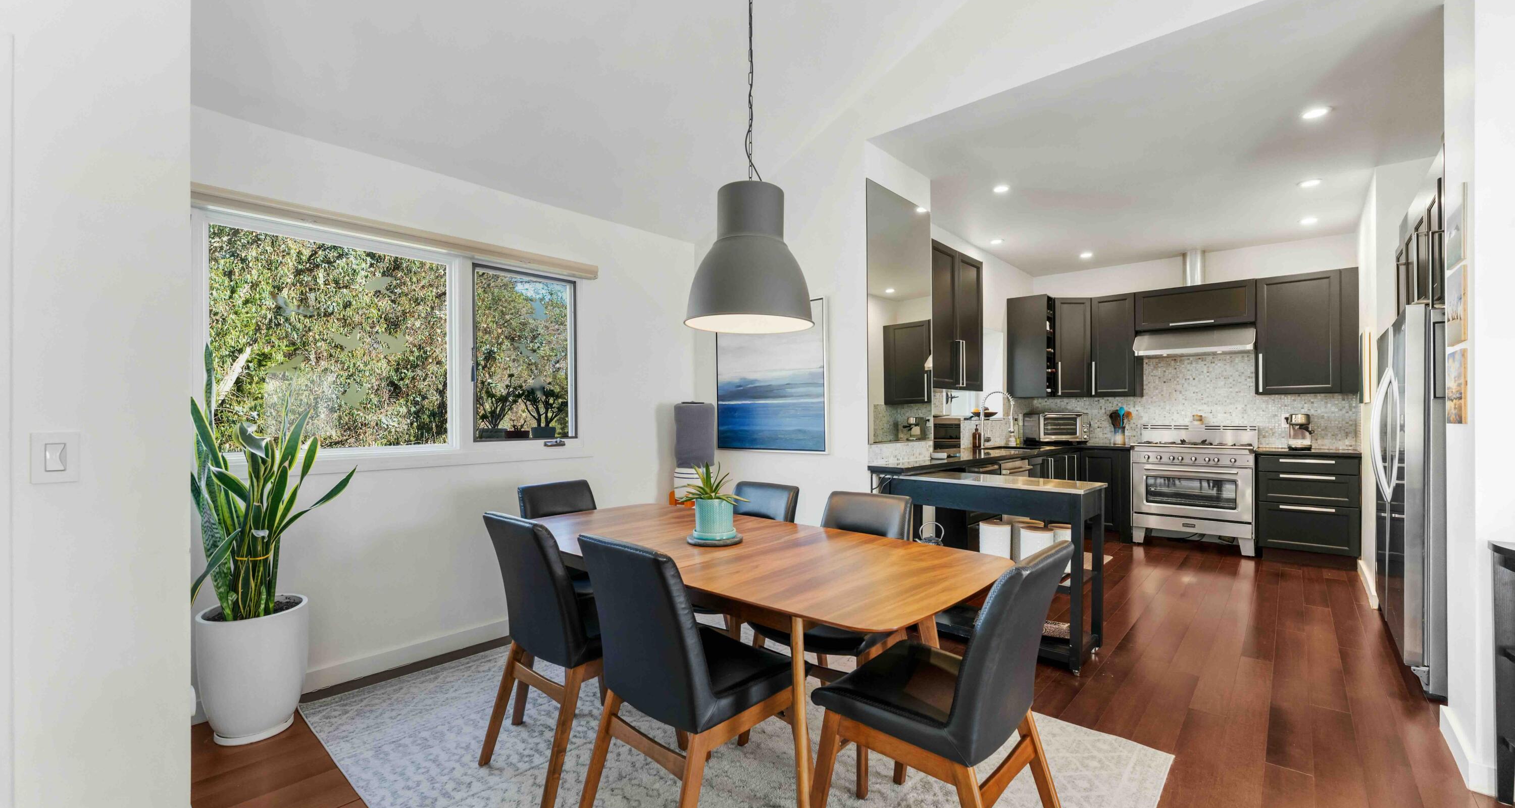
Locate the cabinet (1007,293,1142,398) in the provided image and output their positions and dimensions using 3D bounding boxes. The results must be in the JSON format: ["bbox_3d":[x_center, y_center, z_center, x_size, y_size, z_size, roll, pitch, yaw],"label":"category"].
[{"bbox_3d":[3.321,-0.587,6.171,1.070,1.033,0.910,0,0,42],"label":"cabinet"}]

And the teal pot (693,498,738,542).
[{"bbox_3d":[-0.165,0.445,2.285,0.168,0.137,0.168,0,0,0],"label":"teal pot"}]

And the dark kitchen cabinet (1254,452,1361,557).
[{"bbox_3d":[4.840,0.878,5.175,0.620,0.884,0.620,0,-1,41],"label":"dark kitchen cabinet"}]

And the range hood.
[{"bbox_3d":[4.270,-0.576,5.755,0.910,0.220,0.530,0,-1,41],"label":"range hood"}]

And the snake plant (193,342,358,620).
[{"bbox_3d":[-1.990,0.307,2.379,0.490,1.100,0.560,0,-1,42],"label":"snake plant"}]

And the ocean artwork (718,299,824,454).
[{"bbox_3d":[0.066,-0.167,3.822,0.945,0.950,0.040,0,0,42],"label":"ocean artwork"}]

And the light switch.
[{"bbox_3d":[-1.745,0.135,1.465,0.014,0.126,0.079,0,-1,42],"label":"light switch"}]

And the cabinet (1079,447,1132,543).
[{"bbox_3d":[3.621,0.876,6.024,0.450,0.870,0.630,0,0,42],"label":"cabinet"}]

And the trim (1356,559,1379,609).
[{"bbox_3d":[4.454,1.296,4.315,0.030,0.090,1.300,0,-1,42],"label":"trim"}]

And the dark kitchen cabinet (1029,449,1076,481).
[{"bbox_3d":[2.583,0.880,5.754,0.620,0.880,1.200,0,-1,42],"label":"dark kitchen cabinet"}]

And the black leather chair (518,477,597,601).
[{"bbox_3d":[-0.829,0.843,2.767,0.480,0.890,0.590,0,0,-42],"label":"black leather chair"}]

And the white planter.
[{"bbox_3d":[-2.024,1.063,2.374,0.360,0.487,0.360,0,-1,42],"label":"white planter"}]

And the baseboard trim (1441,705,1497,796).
[{"bbox_3d":[2.568,1.246,2.132,0.067,0.094,0.500,0,0,42],"label":"baseboard trim"}]

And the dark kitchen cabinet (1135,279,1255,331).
[{"bbox_3d":[4.229,-0.909,5.697,0.910,0.377,0.390,0,0,42],"label":"dark kitchen cabinet"}]

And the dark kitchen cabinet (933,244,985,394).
[{"bbox_3d":[1.366,-0.617,4.523,0.390,1.025,0.950,0,0,42],"label":"dark kitchen cabinet"}]

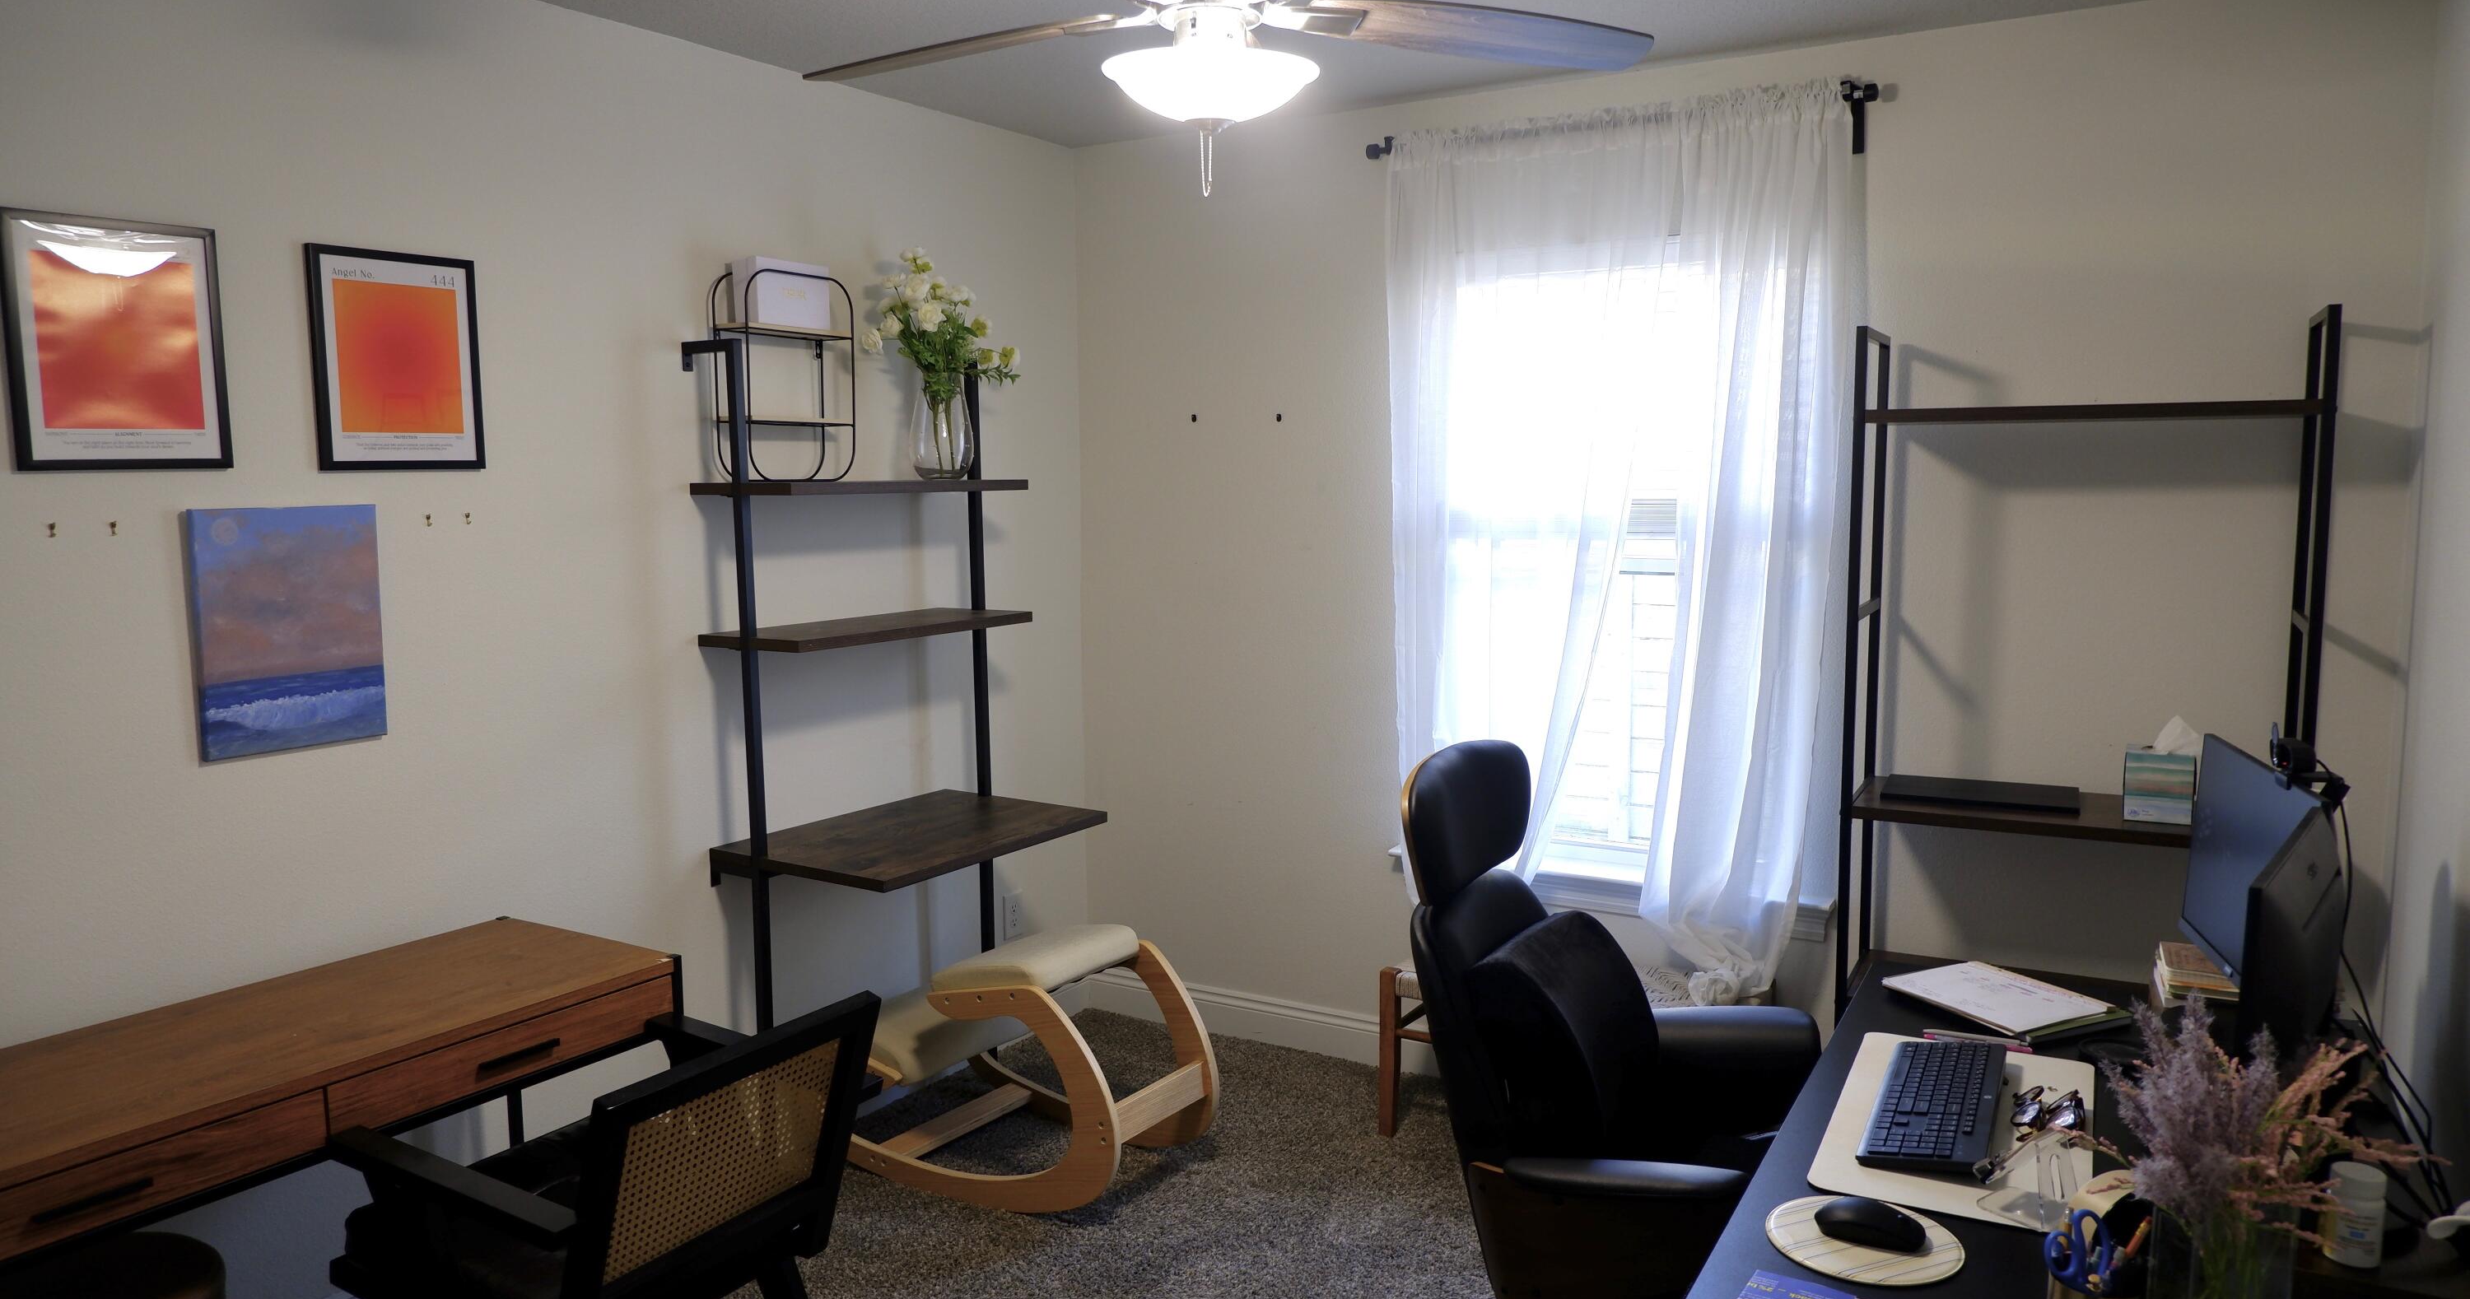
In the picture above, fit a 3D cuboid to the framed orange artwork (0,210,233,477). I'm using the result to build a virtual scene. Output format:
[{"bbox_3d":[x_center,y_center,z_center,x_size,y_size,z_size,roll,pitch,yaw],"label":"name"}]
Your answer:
[{"bbox_3d":[-1.706,-0.464,2.412,0.020,0.380,0.297,3,8,32],"label":"framed orange artwork"}]

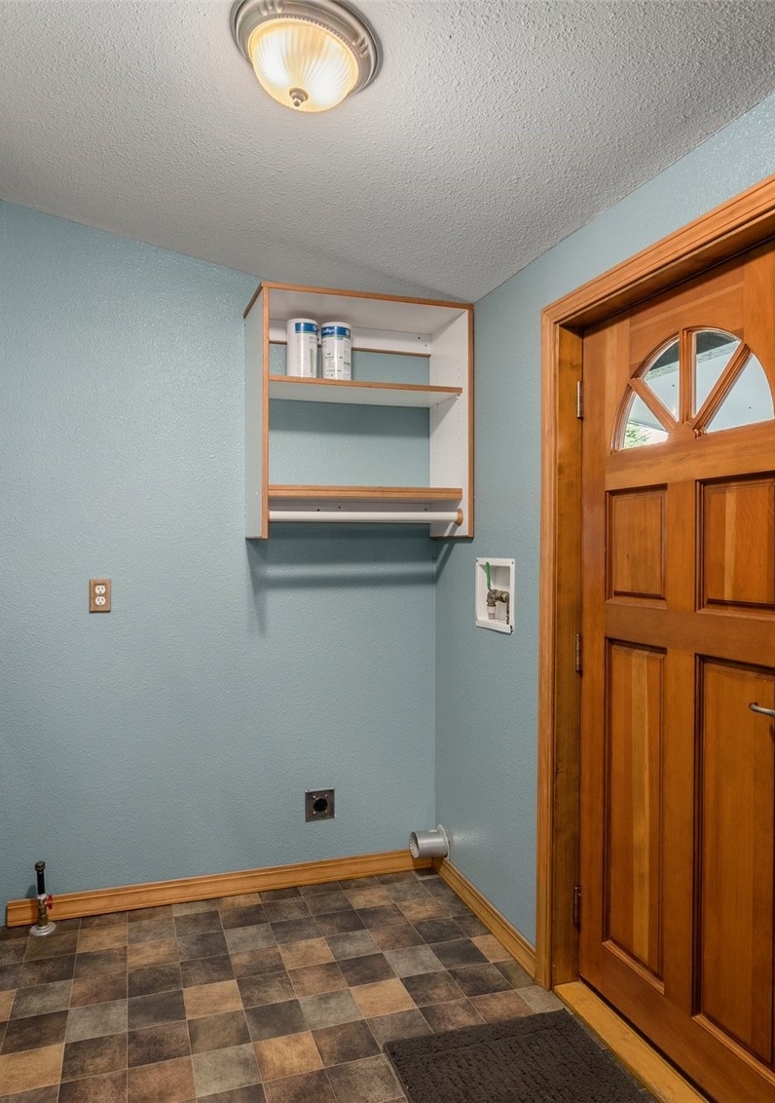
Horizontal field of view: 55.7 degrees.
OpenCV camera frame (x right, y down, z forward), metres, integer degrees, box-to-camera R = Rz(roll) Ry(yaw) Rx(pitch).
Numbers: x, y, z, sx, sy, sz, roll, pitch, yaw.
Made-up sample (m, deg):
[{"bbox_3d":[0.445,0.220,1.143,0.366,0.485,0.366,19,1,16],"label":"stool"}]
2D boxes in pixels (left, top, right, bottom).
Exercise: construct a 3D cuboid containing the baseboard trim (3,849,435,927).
[{"bbox_3d":[-0.545,1.232,2.730,1.557,0.087,0.014,0,0,-19],"label":"baseboard trim"}]

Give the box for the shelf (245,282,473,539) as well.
[{"bbox_3d":[-0.108,-0.463,2.682,0.753,0.826,0.370,0,0,-19],"label":"shelf"}]

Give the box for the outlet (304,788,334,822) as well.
[{"bbox_3d":[-0.260,0.978,2.826,0.115,0.115,0.012,0,0,-19],"label":"outlet"}]

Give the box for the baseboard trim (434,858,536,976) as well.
[{"bbox_3d":[0.322,1.234,2.580,0.014,0.087,0.836,0,0,-19],"label":"baseboard trim"}]

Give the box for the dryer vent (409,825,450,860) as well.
[{"bbox_3d":[0.163,1.149,2.885,0.121,0.124,0.124,0,0,-19],"label":"dryer vent"}]

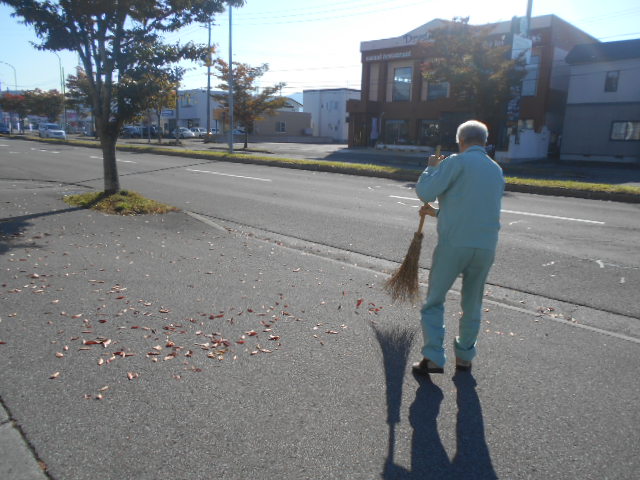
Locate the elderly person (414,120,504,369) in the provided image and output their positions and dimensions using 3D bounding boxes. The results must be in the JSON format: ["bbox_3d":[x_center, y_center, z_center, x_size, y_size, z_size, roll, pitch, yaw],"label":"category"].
[{"bbox_3d":[0.918,0.083,3.163,0.600,1.650,0.450,-1,13,-8],"label":"elderly person"}]

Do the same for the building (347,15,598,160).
[{"bbox_3d":[11.248,-9.893,33.497,13.200,7.200,11.000,12,18,41],"label":"building"}]

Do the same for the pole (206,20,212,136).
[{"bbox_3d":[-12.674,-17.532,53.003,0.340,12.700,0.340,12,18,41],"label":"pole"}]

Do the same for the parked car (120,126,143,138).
[{"bbox_3d":[-22.750,-12.975,57.555,4.200,1.550,1.720,12,18,41],"label":"parked car"}]

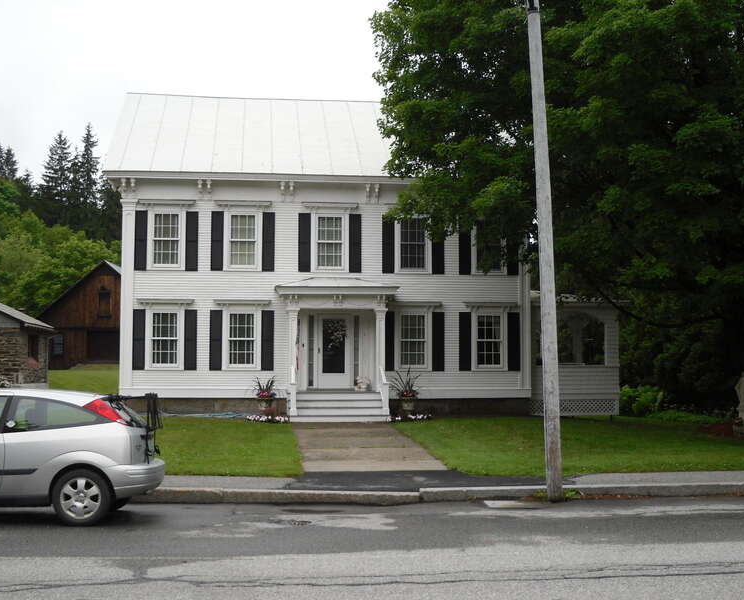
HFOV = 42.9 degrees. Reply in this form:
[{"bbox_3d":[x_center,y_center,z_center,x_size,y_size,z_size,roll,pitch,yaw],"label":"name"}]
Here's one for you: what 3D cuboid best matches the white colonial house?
[{"bbox_3d":[-0.247,-1.462,27.806,14.050,9.400,9.500,1,-3,-5],"label":"white colonial house"}]

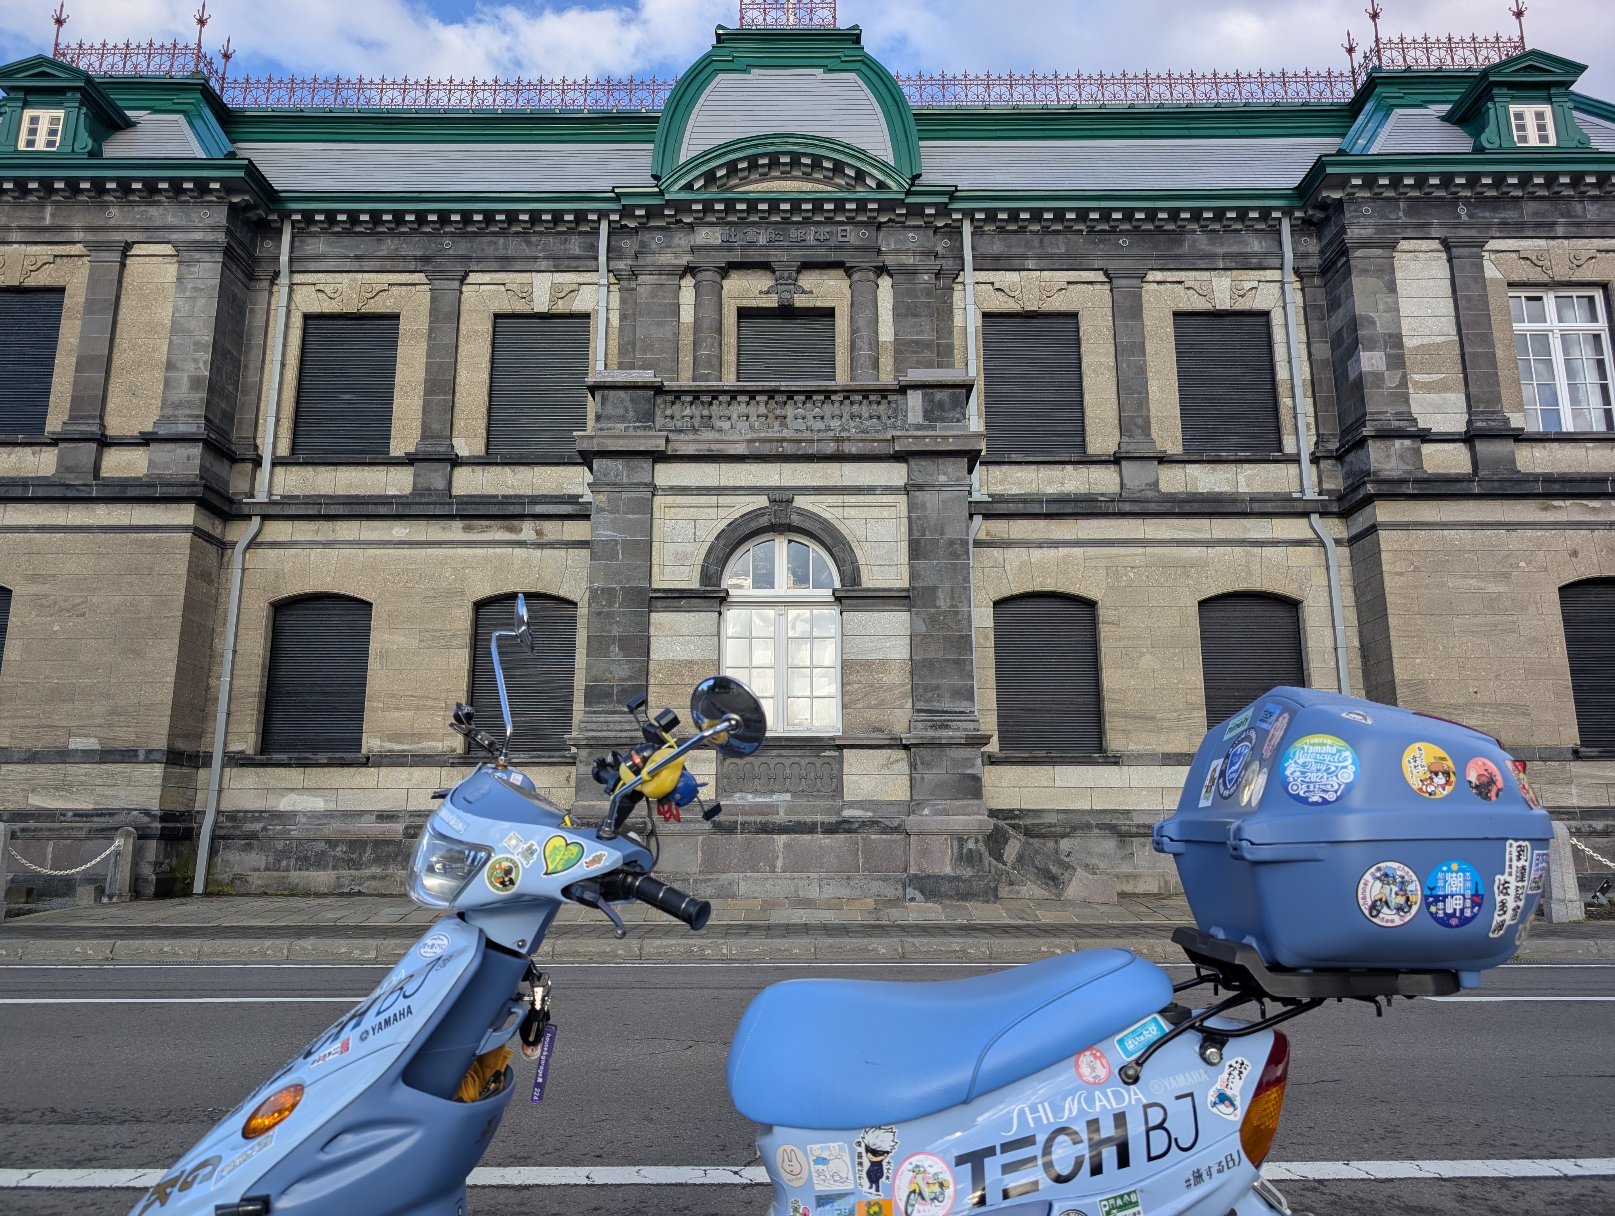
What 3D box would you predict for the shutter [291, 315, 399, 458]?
[{"bbox_3d":[-6.904,-3.308,16.944,1.479,2.294,0.100,0,-12,0],"label":"shutter"}]

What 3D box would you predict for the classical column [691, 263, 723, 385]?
[{"bbox_3d":[-1.498,-3.683,16.733,0.521,2.938,0.490,0,-12,0],"label":"classical column"}]

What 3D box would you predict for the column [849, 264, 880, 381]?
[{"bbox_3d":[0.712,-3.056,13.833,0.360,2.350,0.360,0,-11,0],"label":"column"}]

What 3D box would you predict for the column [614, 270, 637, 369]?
[{"bbox_3d":[-2.745,-3.710,16.856,0.404,2.934,0.250,0,-12,0],"label":"column"}]

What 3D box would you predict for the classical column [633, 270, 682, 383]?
[{"bbox_3d":[-2.257,-3.694,16.748,0.733,2.928,0.350,0,-12,0],"label":"classical column"}]

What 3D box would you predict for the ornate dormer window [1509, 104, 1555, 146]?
[{"bbox_3d":[8.937,-5.956,13.826,0.543,0.560,0.120,0,-11,0],"label":"ornate dormer window"}]

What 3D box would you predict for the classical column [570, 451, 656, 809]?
[{"bbox_3d":[-2.313,0.274,14.077,0.950,4.459,0.850,0,-12,0],"label":"classical column"}]

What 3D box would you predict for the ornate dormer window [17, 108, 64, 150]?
[{"bbox_3d":[-9.494,-5.923,13.885,0.540,0.572,0.120,0,-11,0],"label":"ornate dormer window"}]

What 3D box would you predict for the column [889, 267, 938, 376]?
[{"bbox_3d":[1.322,-3.059,13.913,0.584,2.350,0.300,0,-11,0],"label":"column"}]

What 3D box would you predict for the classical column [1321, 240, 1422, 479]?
[{"bbox_3d":[6.734,-2.858,13.372,0.680,3.090,0.650,0,-11,0],"label":"classical column"}]

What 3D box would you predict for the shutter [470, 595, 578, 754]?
[{"bbox_3d":[-4.022,0.958,16.039,1.475,2.270,0.100,0,-12,0],"label":"shutter"}]

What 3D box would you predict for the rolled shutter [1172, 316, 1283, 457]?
[{"bbox_3d":[6.264,-3.328,16.902,1.465,2.268,0.100,0,-12,0],"label":"rolled shutter"}]

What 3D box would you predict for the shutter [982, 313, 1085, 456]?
[{"bbox_3d":[3.369,-3.310,16.909,1.486,2.268,0.100,0,-12,0],"label":"shutter"}]

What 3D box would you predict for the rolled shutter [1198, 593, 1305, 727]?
[{"bbox_3d":[6.300,0.946,16.005,1.441,2.283,0.100,0,-12,0],"label":"rolled shutter"}]

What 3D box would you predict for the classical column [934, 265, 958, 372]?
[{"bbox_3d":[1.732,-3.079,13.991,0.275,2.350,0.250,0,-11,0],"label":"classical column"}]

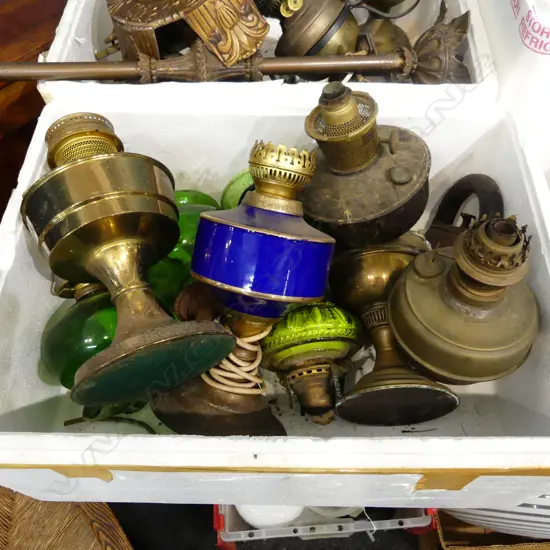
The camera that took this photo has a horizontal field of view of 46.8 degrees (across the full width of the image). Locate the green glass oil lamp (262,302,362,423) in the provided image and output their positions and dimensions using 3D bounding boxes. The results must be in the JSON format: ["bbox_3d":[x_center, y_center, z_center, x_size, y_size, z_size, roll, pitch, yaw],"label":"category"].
[{"bbox_3d":[0.043,0.094,0.672,0.107,0.107,0.125,-11,70,7],"label":"green glass oil lamp"}]

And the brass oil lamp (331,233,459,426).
[{"bbox_3d":[0.119,0.041,0.688,0.121,0.121,0.210,-2,60,1],"label":"brass oil lamp"}]

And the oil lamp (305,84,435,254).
[{"bbox_3d":[0.087,-0.128,0.692,0.155,0.172,0.155,-13,48,15],"label":"oil lamp"}]

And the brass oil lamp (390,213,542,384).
[{"bbox_3d":[0.187,0.005,0.586,0.150,0.147,0.150,3,51,-4],"label":"brass oil lamp"}]

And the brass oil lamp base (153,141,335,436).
[{"bbox_3d":[-0.022,0.012,0.613,0.139,0.139,0.269,13,97,-2],"label":"brass oil lamp base"}]

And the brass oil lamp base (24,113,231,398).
[{"bbox_3d":[-0.157,-0.028,0.627,0.155,0.155,0.273,-20,68,-8],"label":"brass oil lamp base"}]

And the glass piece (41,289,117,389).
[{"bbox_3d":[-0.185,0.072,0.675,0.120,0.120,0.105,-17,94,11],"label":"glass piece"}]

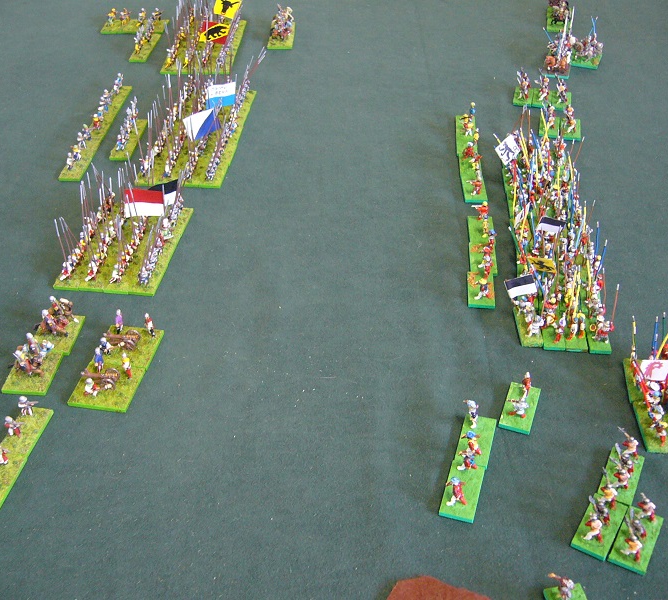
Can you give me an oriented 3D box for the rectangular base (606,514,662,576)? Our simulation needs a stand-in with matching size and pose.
[{"bbox_3d":[0.170,0.135,0.454,0.020,0.003,0.040,20,44,24],"label":"rectangular base"}]

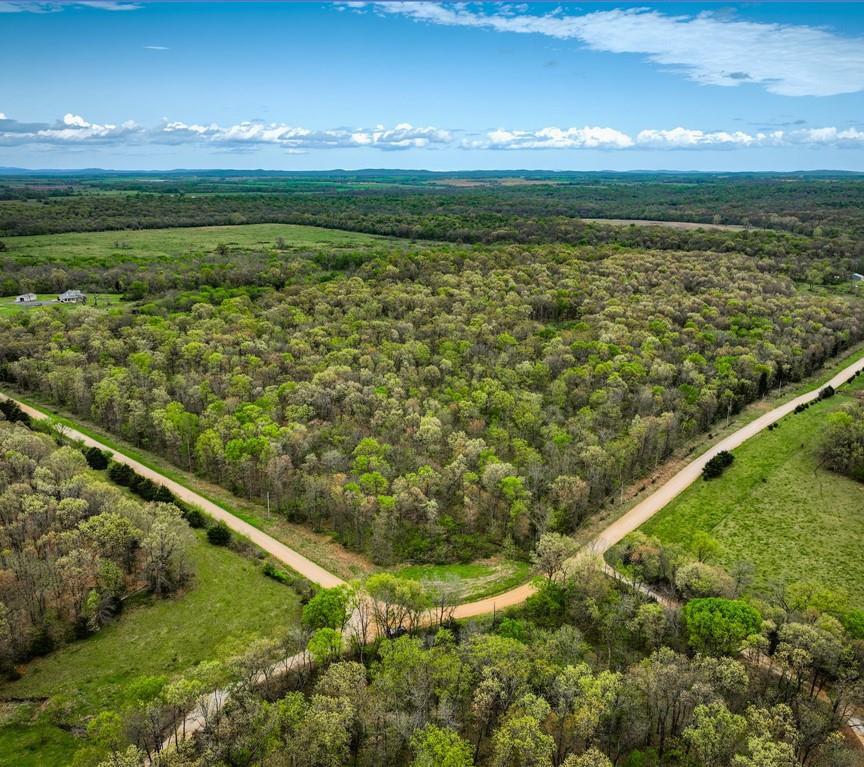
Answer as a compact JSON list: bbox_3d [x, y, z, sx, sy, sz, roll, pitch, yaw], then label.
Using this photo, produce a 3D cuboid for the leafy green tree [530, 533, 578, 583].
[{"bbox_3d":[31.161,44.778,180.540,12.000,14.300,11.800,0,17,0],"label":"leafy green tree"}]

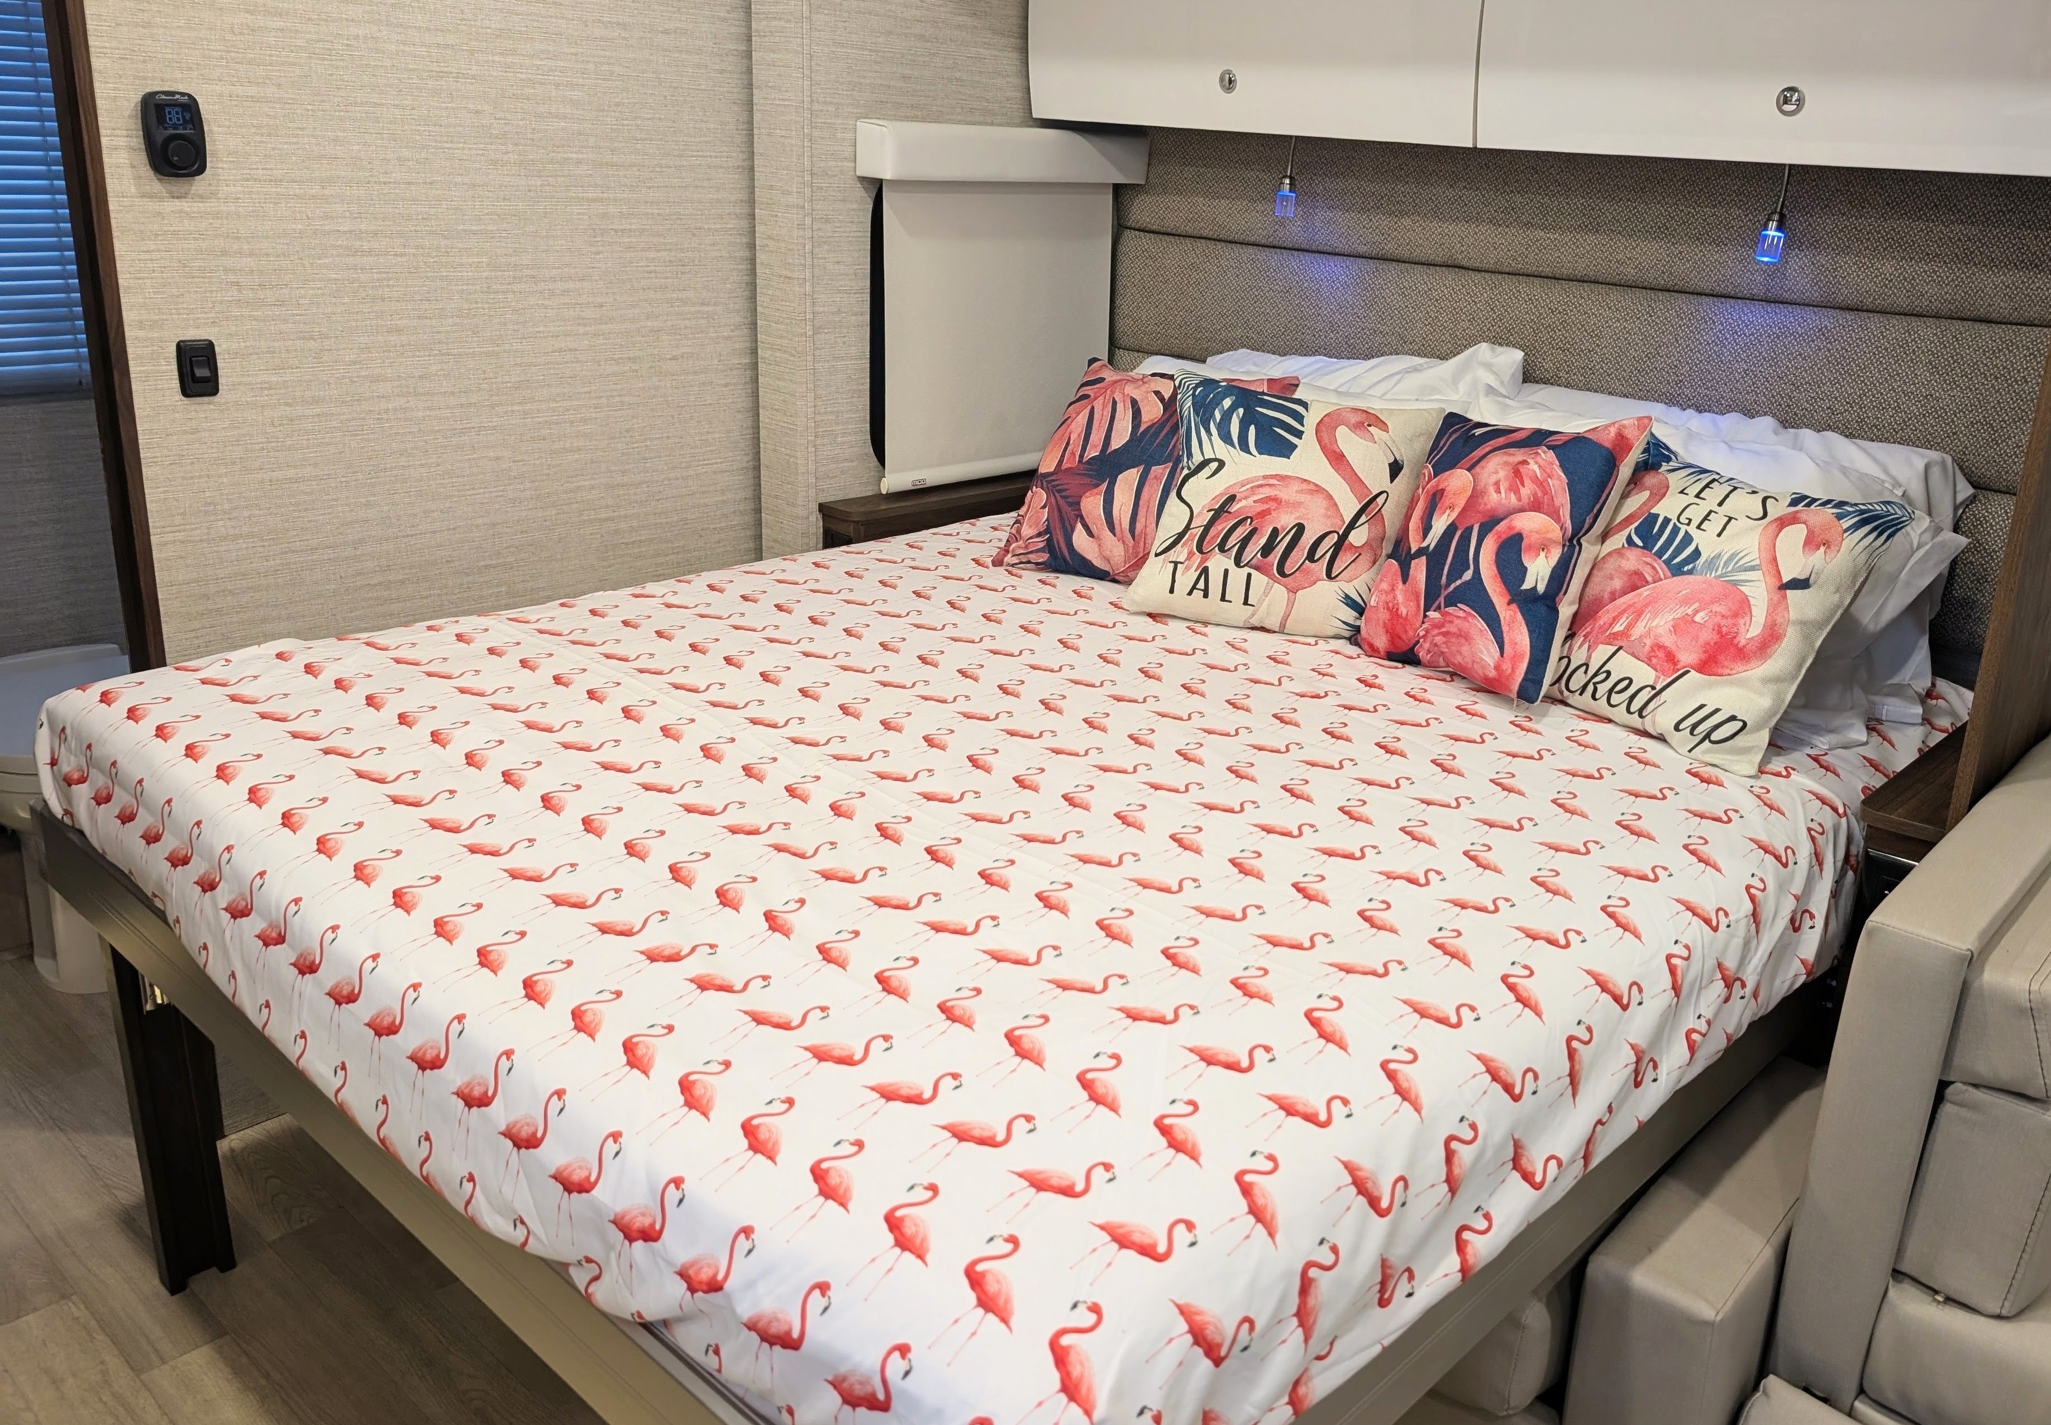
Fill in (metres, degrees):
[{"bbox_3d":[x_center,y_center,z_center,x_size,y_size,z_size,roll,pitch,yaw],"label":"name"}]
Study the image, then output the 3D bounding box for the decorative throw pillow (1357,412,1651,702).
[{"bbox_3d":[0.717,-0.259,2.200,0.130,0.420,0.410,20,4,-33],"label":"decorative throw pillow"}]

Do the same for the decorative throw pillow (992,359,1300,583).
[{"bbox_3d":[0.215,-0.415,2.500,0.420,0.420,0.130,15,-15,37],"label":"decorative throw pillow"}]

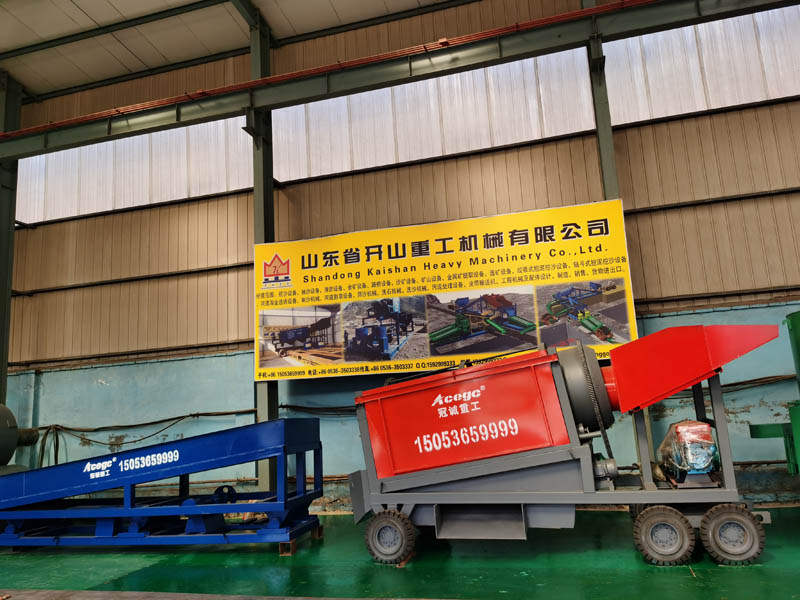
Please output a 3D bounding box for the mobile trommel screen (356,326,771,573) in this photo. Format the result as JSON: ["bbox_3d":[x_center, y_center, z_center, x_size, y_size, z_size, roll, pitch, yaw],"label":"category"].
[{"bbox_3d":[1.822,1.665,7.284,4.800,2.337,1.633,-6,-10,18],"label":"mobile trommel screen"}]

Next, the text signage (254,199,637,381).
[{"bbox_3d":[0.453,-0.073,10.200,6.268,2.432,0.050,-5,-10,15],"label":"text signage"}]

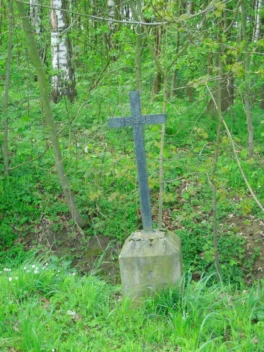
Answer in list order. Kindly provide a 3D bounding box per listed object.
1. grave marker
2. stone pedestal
[{"bbox_3d":[0.082,-0.107,4.580,0.476,1.183,0.035,-5,7,8],"label":"grave marker"},{"bbox_3d":[0.178,0.715,4.629,0.480,0.448,0.480,-5,7,8],"label":"stone pedestal"}]

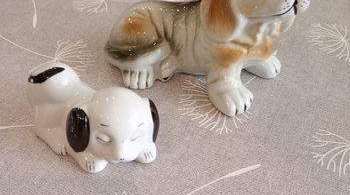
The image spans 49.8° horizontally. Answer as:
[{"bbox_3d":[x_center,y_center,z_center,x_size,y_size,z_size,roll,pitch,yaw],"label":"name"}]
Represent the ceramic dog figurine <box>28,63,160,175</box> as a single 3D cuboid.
[{"bbox_3d":[-0.057,0.009,0.255,0.058,0.053,0.081,-26,49,-25],"label":"ceramic dog figurine"}]

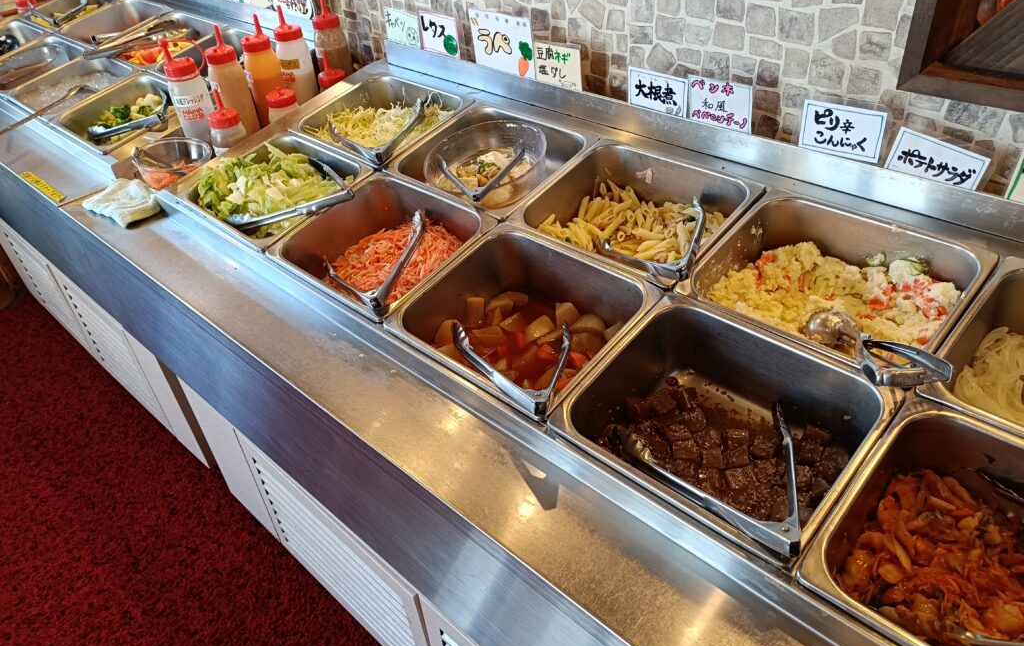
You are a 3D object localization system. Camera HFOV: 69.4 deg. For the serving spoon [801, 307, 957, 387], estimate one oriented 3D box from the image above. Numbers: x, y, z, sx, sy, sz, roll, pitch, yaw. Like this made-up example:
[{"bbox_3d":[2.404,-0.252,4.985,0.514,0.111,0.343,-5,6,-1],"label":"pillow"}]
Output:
[{"bbox_3d":[0.445,0.035,0.903,0.062,0.046,0.187,-36,33,-20],"label":"serving spoon"}]

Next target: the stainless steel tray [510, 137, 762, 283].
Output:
[{"bbox_3d":[0.200,-0.153,1.216,0.325,0.100,0.265,28,59,35],"label":"stainless steel tray"}]

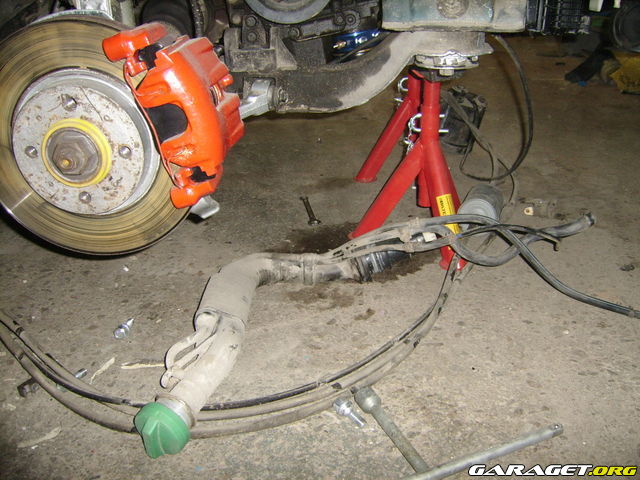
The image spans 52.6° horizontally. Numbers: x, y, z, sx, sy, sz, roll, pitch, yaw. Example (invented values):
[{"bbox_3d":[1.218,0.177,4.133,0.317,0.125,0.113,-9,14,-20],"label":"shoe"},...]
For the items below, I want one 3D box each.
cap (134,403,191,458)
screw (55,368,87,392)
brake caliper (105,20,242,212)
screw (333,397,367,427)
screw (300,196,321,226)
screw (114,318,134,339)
[{"bbox_3d":[-0.181,0.219,0.744,0.066,0.066,0.041,5,22,11],"label":"cap"},{"bbox_3d":[-0.336,0.191,0.882,0.023,0.022,0.051,10,19,21],"label":"screw"},{"bbox_3d":[-0.142,-0.144,0.697,0.096,0.188,0.115,-18,20,10],"label":"brake caliper"},{"bbox_3d":[0.038,0.221,0.822,0.023,0.022,0.051,-17,32,-36],"label":"screw"},{"bbox_3d":[-0.026,-0.070,1.545,0.028,0.012,0.185,-2,22,-8],"label":"screw"},{"bbox_3d":[-0.304,0.137,1.017,0.023,0.022,0.051,3,18,6],"label":"screw"}]

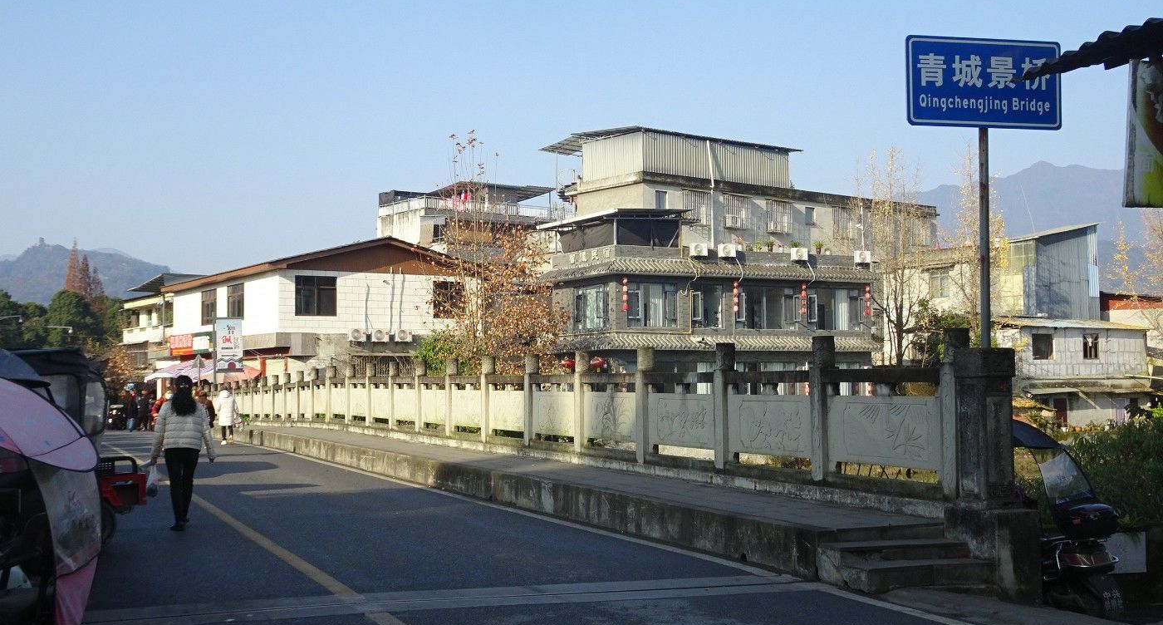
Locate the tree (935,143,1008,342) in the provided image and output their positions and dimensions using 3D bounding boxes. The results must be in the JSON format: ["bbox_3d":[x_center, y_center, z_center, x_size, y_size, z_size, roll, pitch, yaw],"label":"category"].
[{"bbox_3d":[18.364,-1.395,65.123,3.500,13.000,3.500,0,-3,0],"label":"tree"}]

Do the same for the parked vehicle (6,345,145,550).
[{"bbox_3d":[-5.393,1.323,13.706,2.300,1.870,1.050,0,-3,-14],"label":"parked vehicle"}]

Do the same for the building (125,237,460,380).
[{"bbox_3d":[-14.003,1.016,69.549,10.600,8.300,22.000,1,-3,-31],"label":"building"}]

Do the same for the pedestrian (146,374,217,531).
[{"bbox_3d":[-4.206,1.486,14.449,0.660,1.640,0.400,1,-3,-19],"label":"pedestrian"}]

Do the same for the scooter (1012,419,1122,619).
[{"bbox_3d":[3.708,1.608,11.239,0.720,1.550,1.750,1,-3,-25],"label":"scooter"}]

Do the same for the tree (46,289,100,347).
[{"bbox_3d":[-49.805,3.210,135.002,6.000,10.500,6.000,0,-3,0],"label":"tree"}]

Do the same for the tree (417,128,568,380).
[{"bbox_3d":[-3.316,-1.216,52.106,5.600,11.300,5.400,0,-3,0],"label":"tree"}]

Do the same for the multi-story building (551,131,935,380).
[{"bbox_3d":[7.545,-1.670,66.727,22.000,12.600,9.300,2,-3,-35],"label":"multi-story building"}]

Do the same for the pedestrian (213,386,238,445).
[{"bbox_3d":[-10.108,2.923,39.211,0.540,1.650,0.400,1,-3,-18],"label":"pedestrian"}]

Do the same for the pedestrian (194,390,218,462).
[{"bbox_3d":[-9.533,2.679,34.917,0.520,1.550,0.380,1,-3,-20],"label":"pedestrian"}]

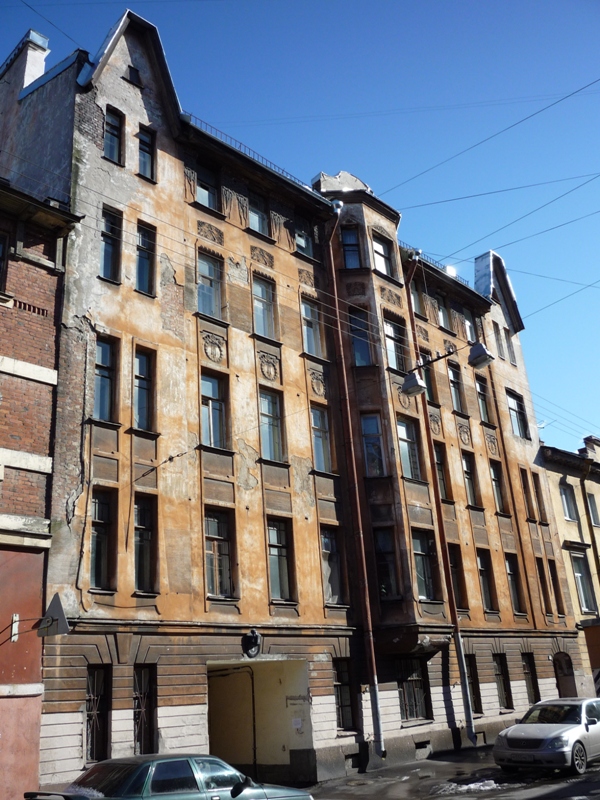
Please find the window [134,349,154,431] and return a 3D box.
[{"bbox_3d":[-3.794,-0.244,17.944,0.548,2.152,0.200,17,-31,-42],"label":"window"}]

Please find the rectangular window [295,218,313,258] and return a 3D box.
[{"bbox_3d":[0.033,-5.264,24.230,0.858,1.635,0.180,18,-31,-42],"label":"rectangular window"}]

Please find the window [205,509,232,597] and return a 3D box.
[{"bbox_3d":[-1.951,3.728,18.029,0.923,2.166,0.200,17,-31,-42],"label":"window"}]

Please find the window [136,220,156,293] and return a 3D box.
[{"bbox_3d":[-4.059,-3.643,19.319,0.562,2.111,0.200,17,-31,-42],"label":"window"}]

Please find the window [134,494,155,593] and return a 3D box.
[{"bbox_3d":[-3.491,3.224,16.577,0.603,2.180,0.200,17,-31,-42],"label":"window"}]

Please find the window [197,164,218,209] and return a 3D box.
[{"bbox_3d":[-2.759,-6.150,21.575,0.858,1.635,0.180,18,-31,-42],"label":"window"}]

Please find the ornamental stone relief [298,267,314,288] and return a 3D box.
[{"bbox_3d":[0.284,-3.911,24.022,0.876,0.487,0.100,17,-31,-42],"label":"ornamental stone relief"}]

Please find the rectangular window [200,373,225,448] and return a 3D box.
[{"bbox_3d":[-2.221,0.290,18.882,0.858,2.050,0.180,18,-31,-42],"label":"rectangular window"}]

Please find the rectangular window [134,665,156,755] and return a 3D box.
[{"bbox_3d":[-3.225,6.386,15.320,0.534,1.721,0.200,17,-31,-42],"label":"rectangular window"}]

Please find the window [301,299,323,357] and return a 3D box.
[{"bbox_3d":[0.303,-2.143,22.935,0.871,2.010,0.180,18,-31,-42],"label":"window"}]

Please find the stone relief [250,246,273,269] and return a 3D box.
[{"bbox_3d":[-1.131,-4.356,22.679,0.959,0.487,0.100,17,-31,-42],"label":"stone relief"}]

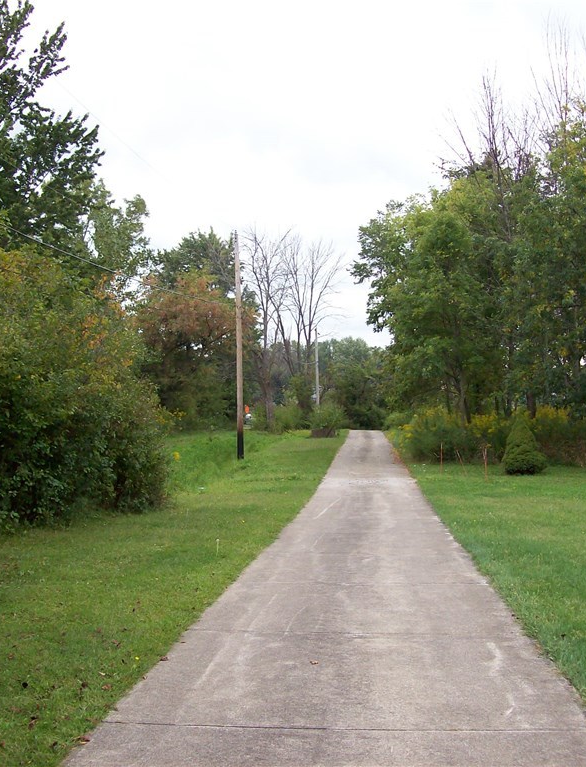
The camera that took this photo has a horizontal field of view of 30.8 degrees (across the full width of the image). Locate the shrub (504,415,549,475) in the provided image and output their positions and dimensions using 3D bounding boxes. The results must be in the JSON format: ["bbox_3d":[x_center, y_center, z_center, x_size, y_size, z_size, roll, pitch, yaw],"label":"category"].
[{"bbox_3d":[7.601,2.027,34.800,1.430,1.890,1.430,-1,-2,0],"label":"shrub"}]

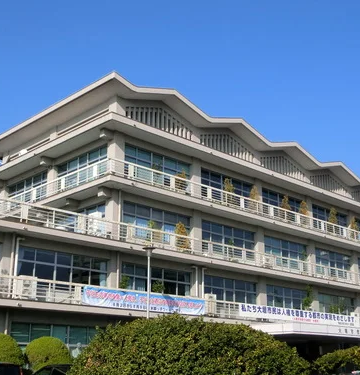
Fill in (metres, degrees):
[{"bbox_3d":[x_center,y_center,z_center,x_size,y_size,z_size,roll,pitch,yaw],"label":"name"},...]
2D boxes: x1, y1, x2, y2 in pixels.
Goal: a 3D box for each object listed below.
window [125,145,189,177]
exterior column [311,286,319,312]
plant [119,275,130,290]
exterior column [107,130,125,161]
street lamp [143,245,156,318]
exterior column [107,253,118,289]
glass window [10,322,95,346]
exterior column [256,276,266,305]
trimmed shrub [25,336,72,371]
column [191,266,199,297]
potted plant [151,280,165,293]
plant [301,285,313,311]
[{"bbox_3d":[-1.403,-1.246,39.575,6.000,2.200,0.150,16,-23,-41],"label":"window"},{"bbox_3d":[10.239,9.368,45.142,0.841,3.198,0.750,16,-23,-41],"label":"exterior column"},{"bbox_3d":[-3.047,5.731,31.524,0.630,1.913,0.630,16,-23,-41],"label":"plant"},{"bbox_3d":[-4.159,-1.752,37.394,0.850,3.550,0.850,16,-23,-41],"label":"exterior column"},{"bbox_3d":[-1.013,4.377,17.978,0.410,5.156,0.410,16,-23,-41],"label":"street lamp"},{"bbox_3d":[-4.018,5.276,32.263,0.816,3.198,0.750,16,-23,-41],"label":"exterior column"},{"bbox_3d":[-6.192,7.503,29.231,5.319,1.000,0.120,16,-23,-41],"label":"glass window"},{"bbox_3d":[5.525,8.015,40.884,0.841,3.198,0.750,16,-23,-41],"label":"exterior column"},{"bbox_3d":[-5.485,7.408,23.776,2.050,2.476,2.050,16,-23,-41],"label":"trimmed shrub"},{"bbox_3d":[0.782,7.183,39.565,0.950,3.450,0.840,16,-23,-41],"label":"column"},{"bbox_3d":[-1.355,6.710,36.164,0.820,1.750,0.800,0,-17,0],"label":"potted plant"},{"bbox_3d":[9.550,8.801,43.065,0.850,3.051,0.850,16,-23,-41],"label":"plant"}]

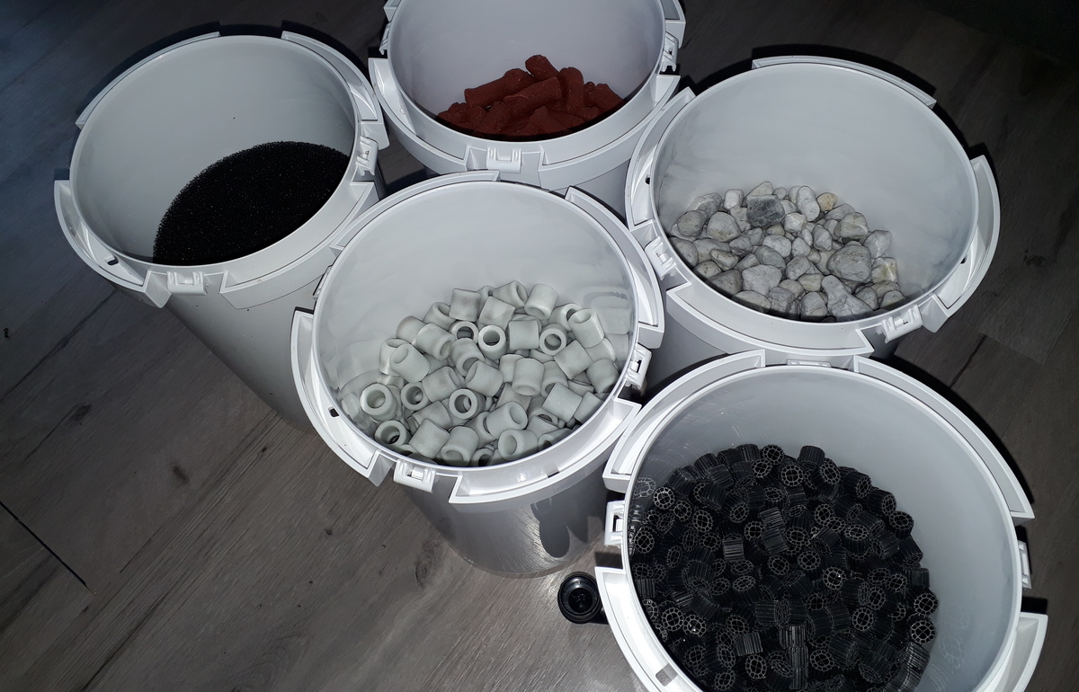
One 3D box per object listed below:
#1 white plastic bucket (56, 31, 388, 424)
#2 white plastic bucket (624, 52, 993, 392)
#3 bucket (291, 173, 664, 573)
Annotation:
[{"bbox_3d":[-0.150,-0.049,0.513,0.160,0.231,0.160,-2,65,3],"label":"white plastic bucket"},{"bbox_3d":[0.130,-0.024,0.481,0.160,0.231,0.160,-2,65,3],"label":"white plastic bucket"},{"bbox_3d":[-0.020,0.035,0.464,0.160,0.231,0.160,-2,65,3],"label":"bucket"}]

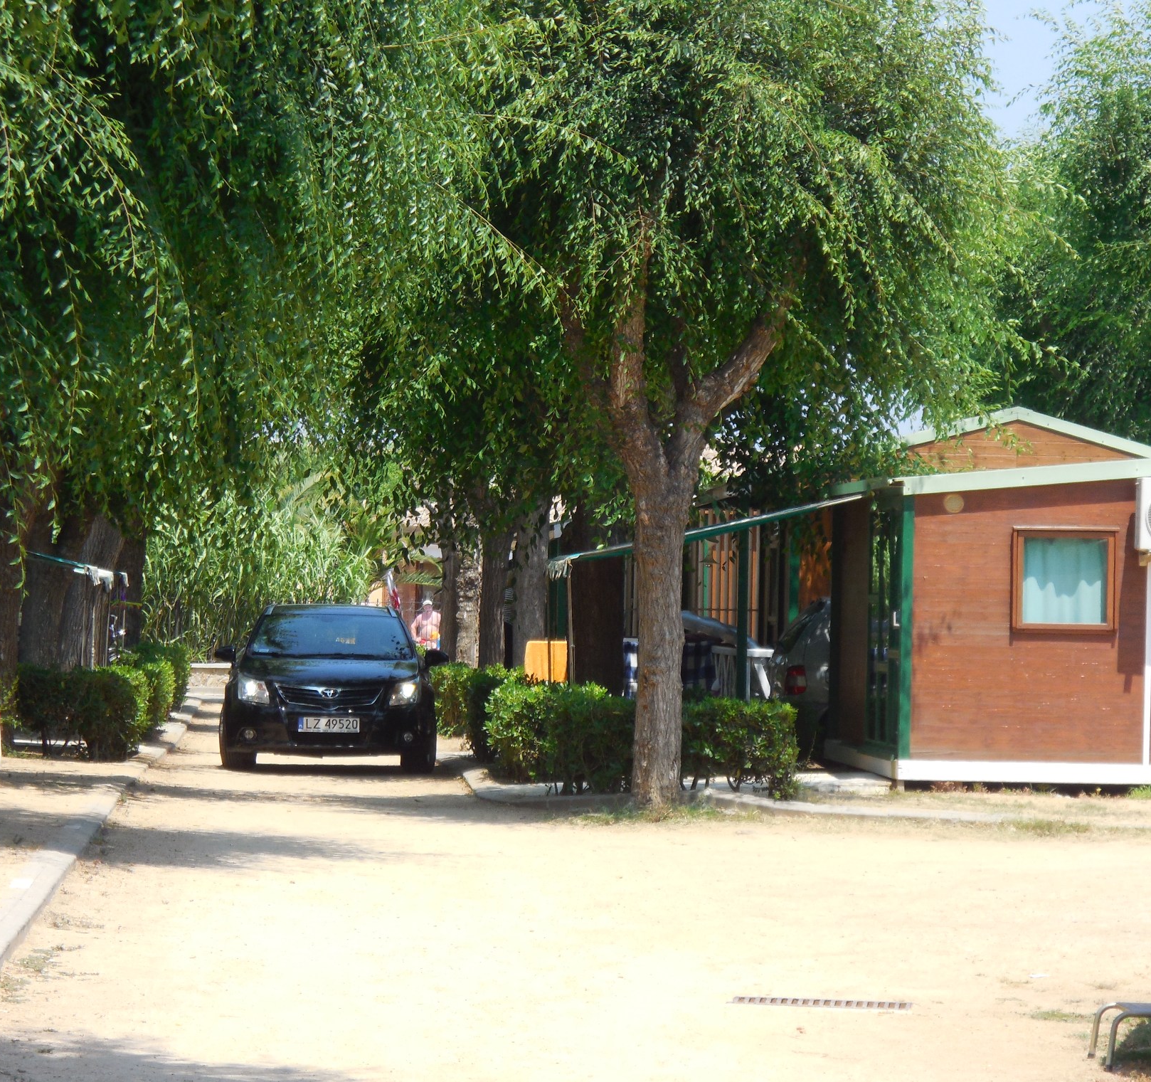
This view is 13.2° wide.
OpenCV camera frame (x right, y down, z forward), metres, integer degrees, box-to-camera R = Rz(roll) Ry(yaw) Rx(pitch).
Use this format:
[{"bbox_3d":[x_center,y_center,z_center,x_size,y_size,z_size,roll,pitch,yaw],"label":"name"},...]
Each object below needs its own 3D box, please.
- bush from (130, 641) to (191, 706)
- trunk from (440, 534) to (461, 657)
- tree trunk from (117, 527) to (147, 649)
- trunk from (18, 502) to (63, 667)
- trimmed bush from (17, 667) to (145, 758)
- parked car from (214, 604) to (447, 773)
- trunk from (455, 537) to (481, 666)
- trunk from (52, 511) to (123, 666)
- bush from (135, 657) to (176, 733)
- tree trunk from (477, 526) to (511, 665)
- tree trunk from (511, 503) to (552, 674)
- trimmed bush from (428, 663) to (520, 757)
[{"bbox_3d":[-5.025,1.623,60.000,0.780,0.820,1.100,1,0,-4],"label":"bush"},{"bbox_3d":[-1.748,0.999,69.000,0.290,2.300,0.290,1,0,-4],"label":"trunk"},{"bbox_3d":[-6.081,0.796,68.000,0.450,2.500,0.450,1,0,-3],"label":"tree trunk"},{"bbox_3d":[-5.769,0.675,53.500,0.500,2.600,0.480,1,0,-3],"label":"trunk"},{"bbox_3d":[-4.365,1.521,43.900,1.130,0.830,1.150,1,0,-3],"label":"trimmed bush"},{"bbox_3d":[-2.180,1.285,44.500,1.860,1.480,4.750,1,0,-2],"label":"parked car"},{"bbox_3d":[-1.598,0.866,74.000,0.370,2.700,0.370,1,0,-3],"label":"trunk"},{"bbox_3d":[-5.933,0.763,60.500,0.780,2.600,0.520,1,0,-3],"label":"trunk"},{"bbox_3d":[-4.312,1.557,50.200,0.580,0.800,0.950,1,0,-3],"label":"bush"},{"bbox_3d":[-1.019,0.905,61.000,0.390,2.400,0.390,1,0,-4],"label":"tree trunk"},{"bbox_3d":[-0.505,0.812,53.500,0.420,2.500,0.420,1,0,-4],"label":"tree trunk"},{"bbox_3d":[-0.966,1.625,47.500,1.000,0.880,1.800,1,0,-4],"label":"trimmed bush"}]

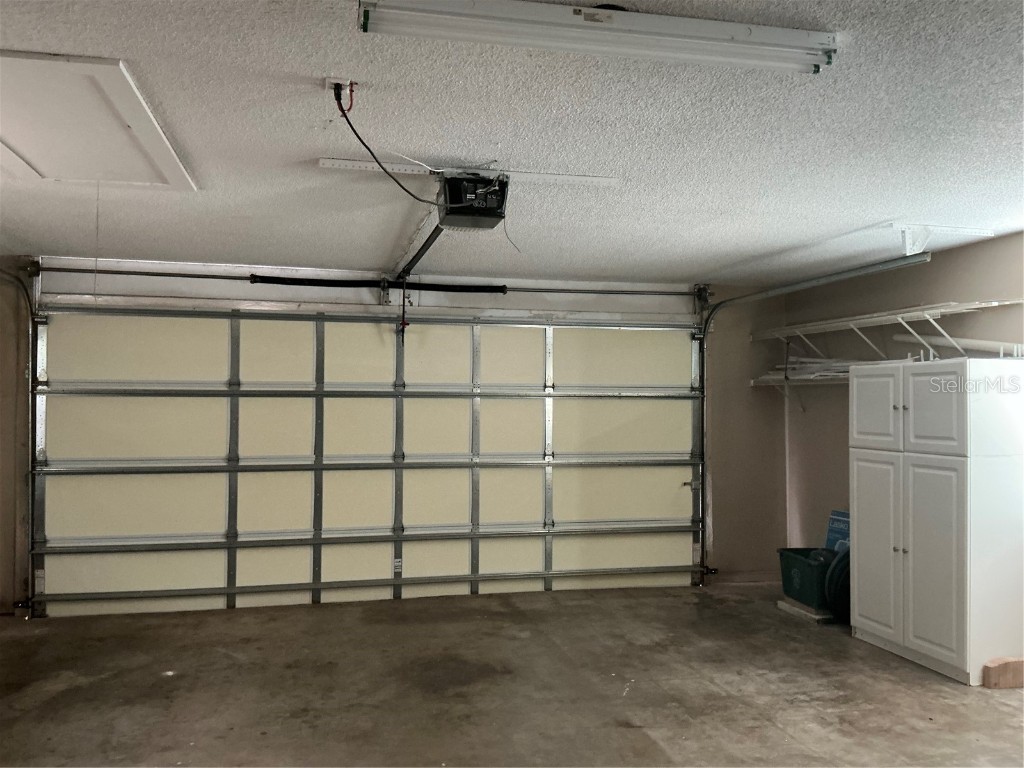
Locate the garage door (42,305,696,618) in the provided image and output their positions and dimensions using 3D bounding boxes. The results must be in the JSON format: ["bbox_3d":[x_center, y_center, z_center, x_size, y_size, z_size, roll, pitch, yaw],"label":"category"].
[{"bbox_3d":[-0.870,0.552,6.140,4.880,2.130,0.110,0,-1,-12],"label":"garage door"}]

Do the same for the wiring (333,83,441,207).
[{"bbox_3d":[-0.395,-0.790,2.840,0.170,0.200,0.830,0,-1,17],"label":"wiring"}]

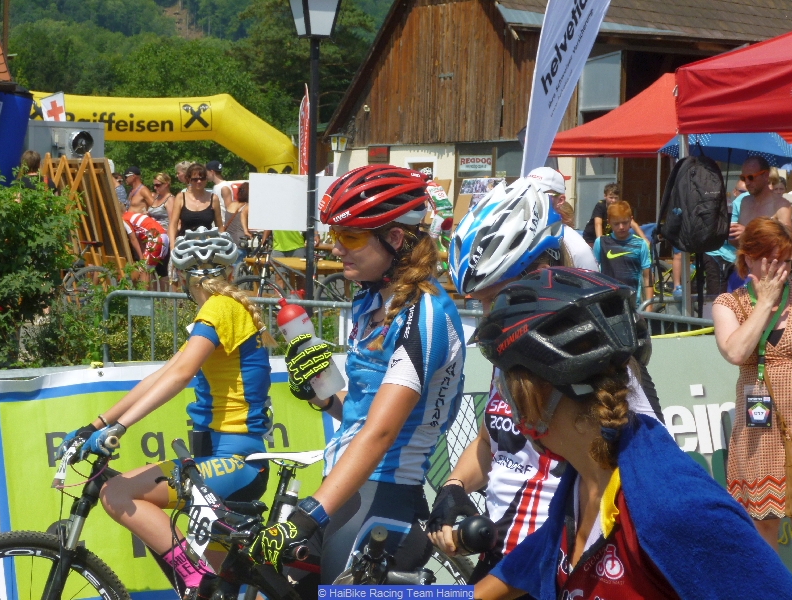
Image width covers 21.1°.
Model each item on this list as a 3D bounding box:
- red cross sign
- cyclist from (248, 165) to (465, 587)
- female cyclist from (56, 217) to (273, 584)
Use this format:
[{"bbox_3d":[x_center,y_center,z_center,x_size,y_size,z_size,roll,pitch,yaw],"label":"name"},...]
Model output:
[{"bbox_3d":[-3.844,-2.131,24.000,0.220,0.250,0.025,-12,4,-7],"label":"red cross sign"},{"bbox_3d":[-0.087,0.579,4.950,0.530,1.730,0.510,0,4,-25],"label":"cyclist"},{"bbox_3d":[-0.723,0.559,6.700,0.680,1.600,0.540,1,4,-12],"label":"female cyclist"}]

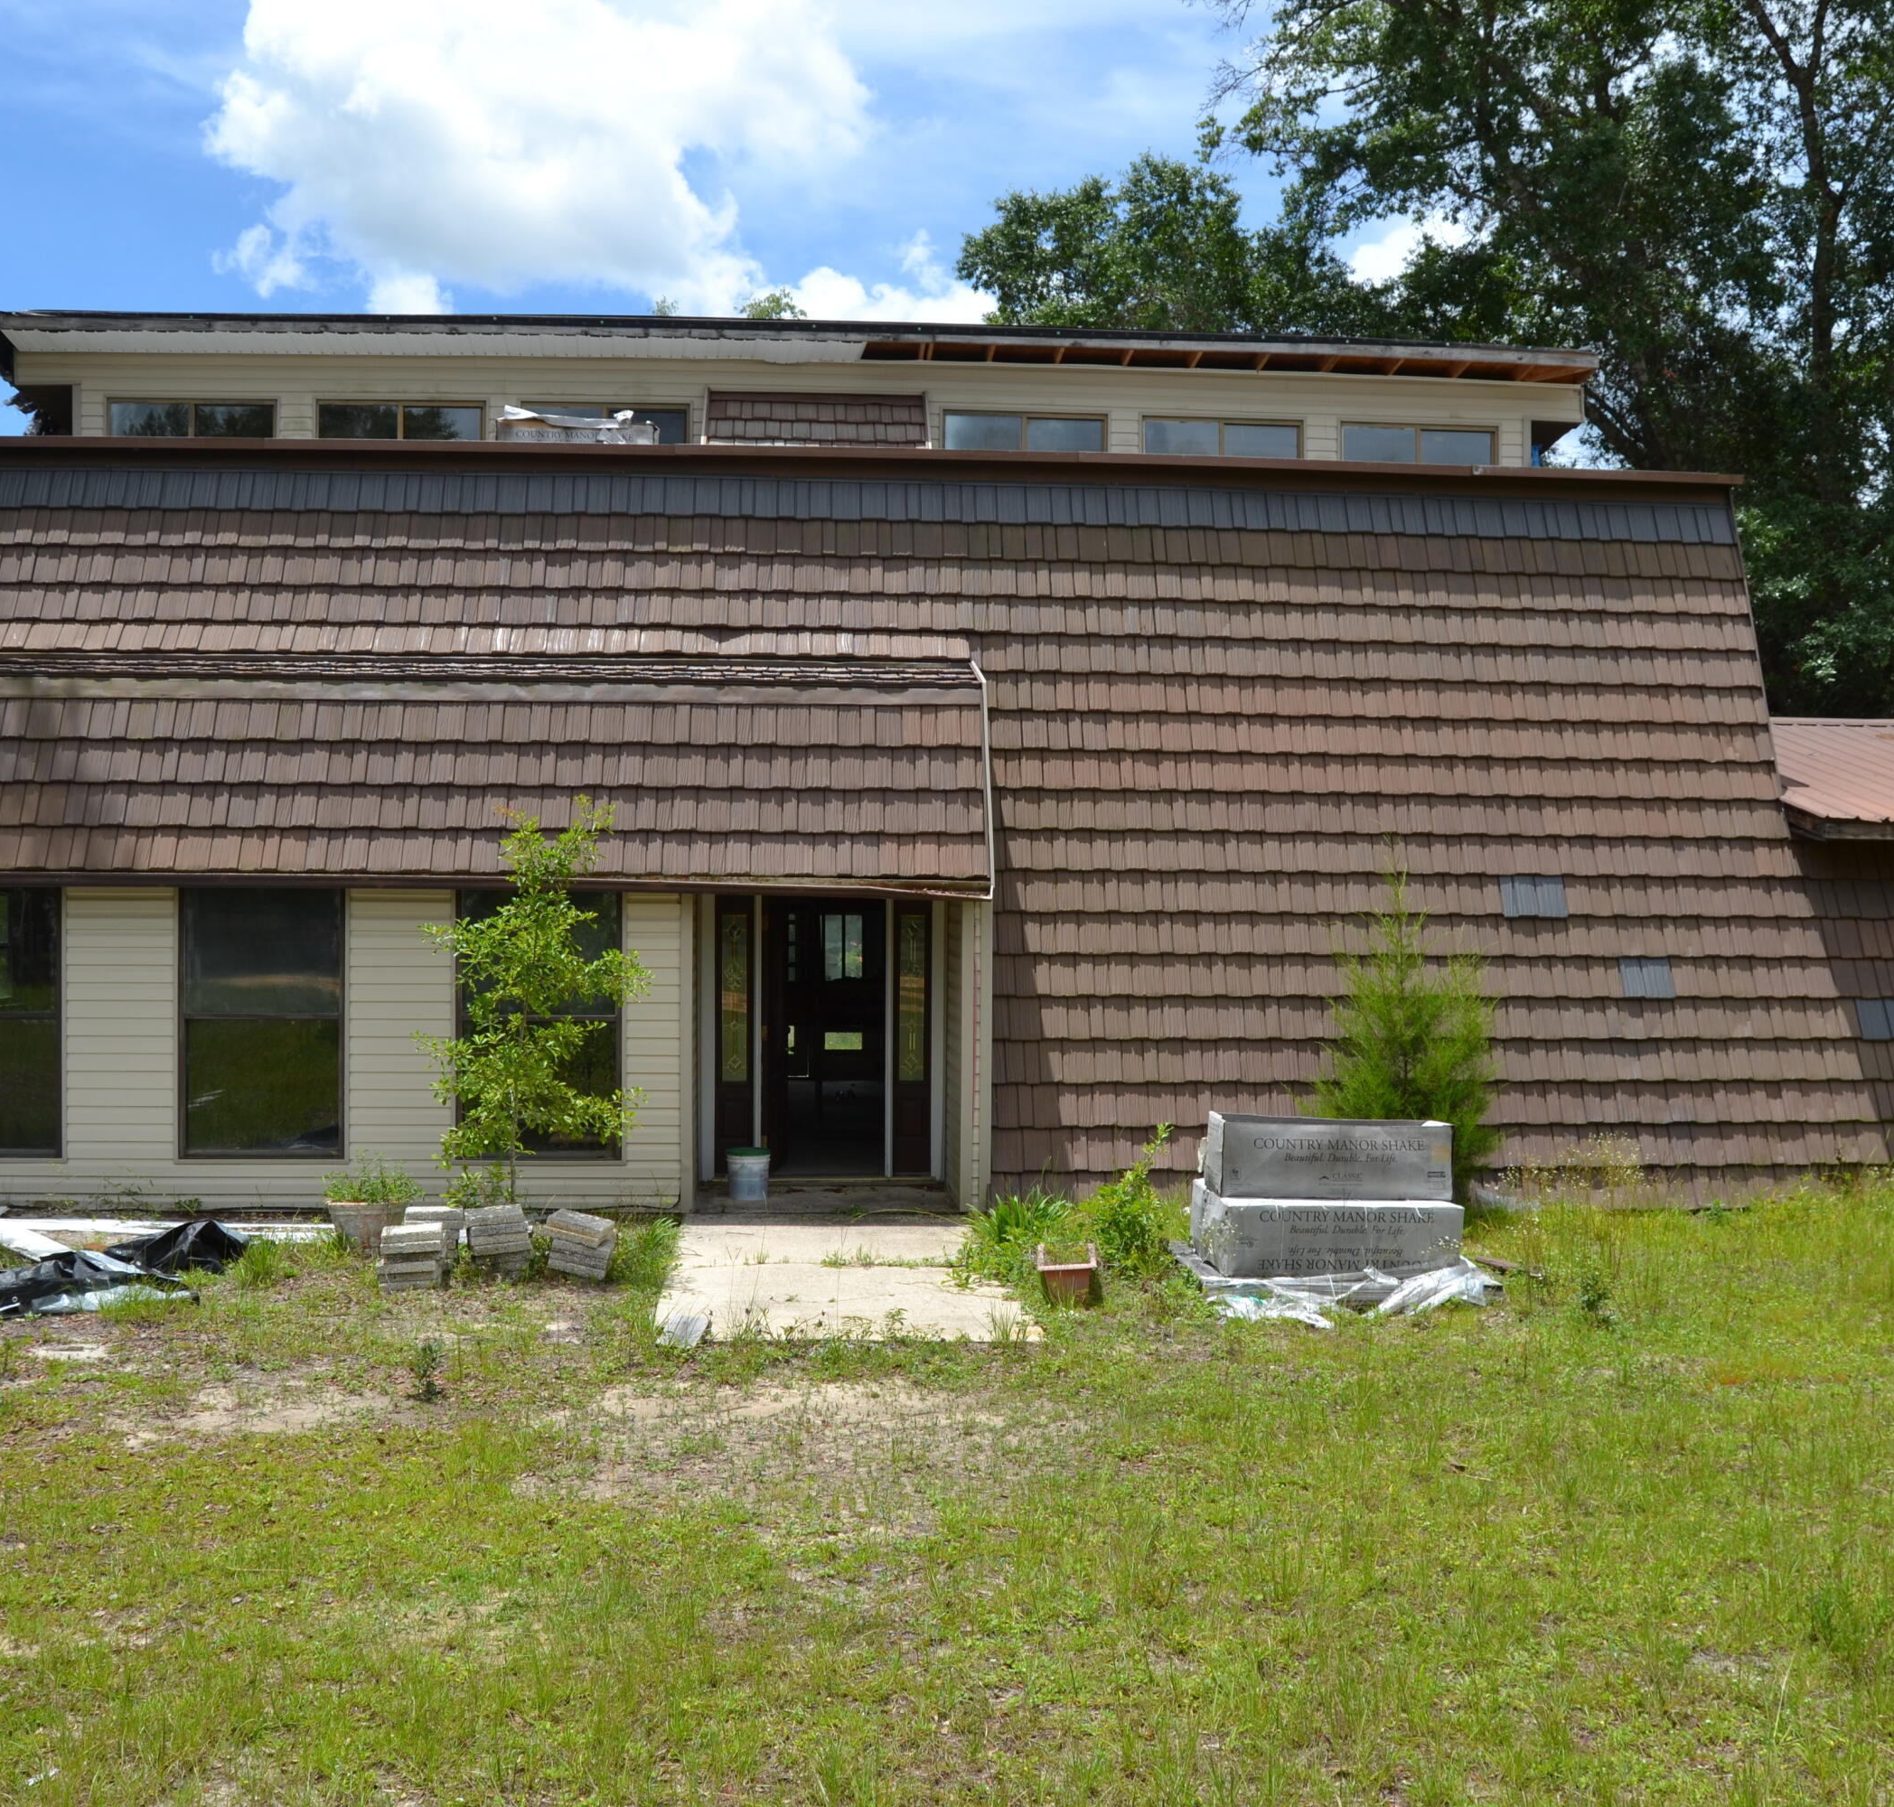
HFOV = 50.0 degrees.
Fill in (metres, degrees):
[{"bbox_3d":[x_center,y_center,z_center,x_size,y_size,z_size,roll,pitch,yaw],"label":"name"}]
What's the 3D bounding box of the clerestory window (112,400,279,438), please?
[{"bbox_3d":[-6.481,-4.050,17.450,1.430,0.550,0.100,0,0,-5],"label":"clerestory window"}]

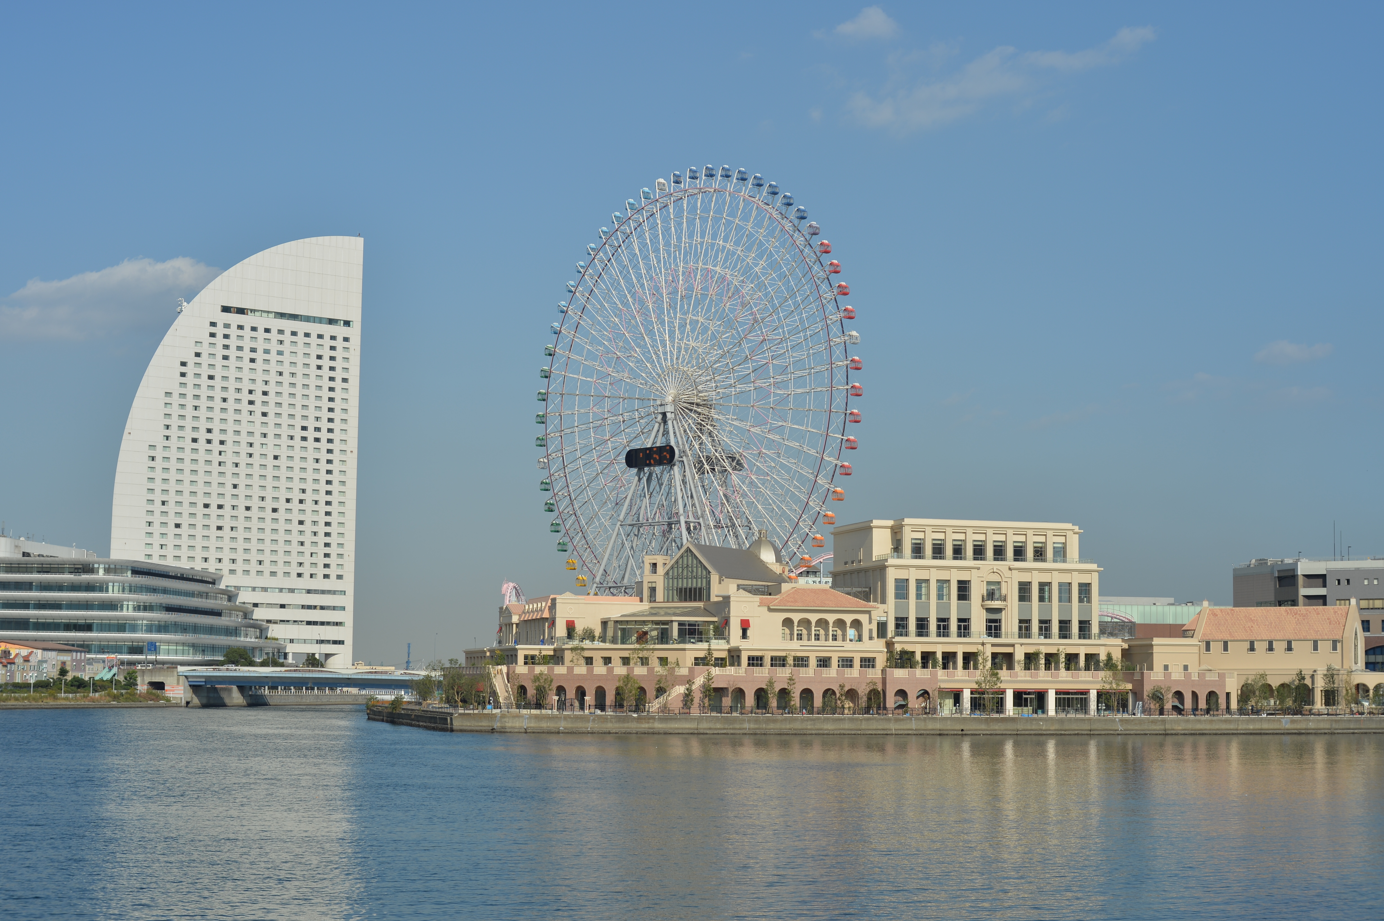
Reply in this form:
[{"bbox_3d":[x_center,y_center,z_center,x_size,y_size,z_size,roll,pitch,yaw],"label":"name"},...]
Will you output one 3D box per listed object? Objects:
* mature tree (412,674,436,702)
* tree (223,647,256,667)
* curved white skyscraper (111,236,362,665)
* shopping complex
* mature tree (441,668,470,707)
[{"bbox_3d":[-43.061,36.714,358.074,3.900,4.800,3.900,1,-6,0],"label":"mature tree"},{"bbox_3d":[-113.496,50.668,557.586,8.400,8.000,8.400,1,-6,0],"label":"tree"},{"bbox_3d":[-142.905,-1.016,675.480,77.243,139.600,28.000,5,-7,-35],"label":"curved white skyscraper"},{"bbox_3d":[31.372,24.318,337.946,128.077,28.102,56.000,2,-6,-14],"label":"shopping complex"},{"bbox_3d":[-34.261,32.998,323.281,4.300,5.600,4.300,1,-6,0],"label":"mature tree"}]

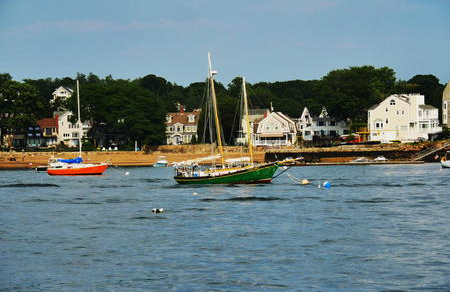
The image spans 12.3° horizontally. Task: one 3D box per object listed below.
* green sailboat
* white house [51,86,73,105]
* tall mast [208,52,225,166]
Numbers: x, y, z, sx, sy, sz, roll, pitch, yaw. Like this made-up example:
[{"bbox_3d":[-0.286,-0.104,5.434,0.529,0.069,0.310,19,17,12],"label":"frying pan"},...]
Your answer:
[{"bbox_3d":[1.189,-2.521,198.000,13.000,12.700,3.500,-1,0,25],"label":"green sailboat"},{"bbox_3d":[-63.326,-19.539,810.000,7.800,8.400,9.600,-1,0,16],"label":"white house"},{"bbox_3d":[-0.792,-3.580,198.700,0.300,11.000,0.300,-9,-4,25],"label":"tall mast"}]

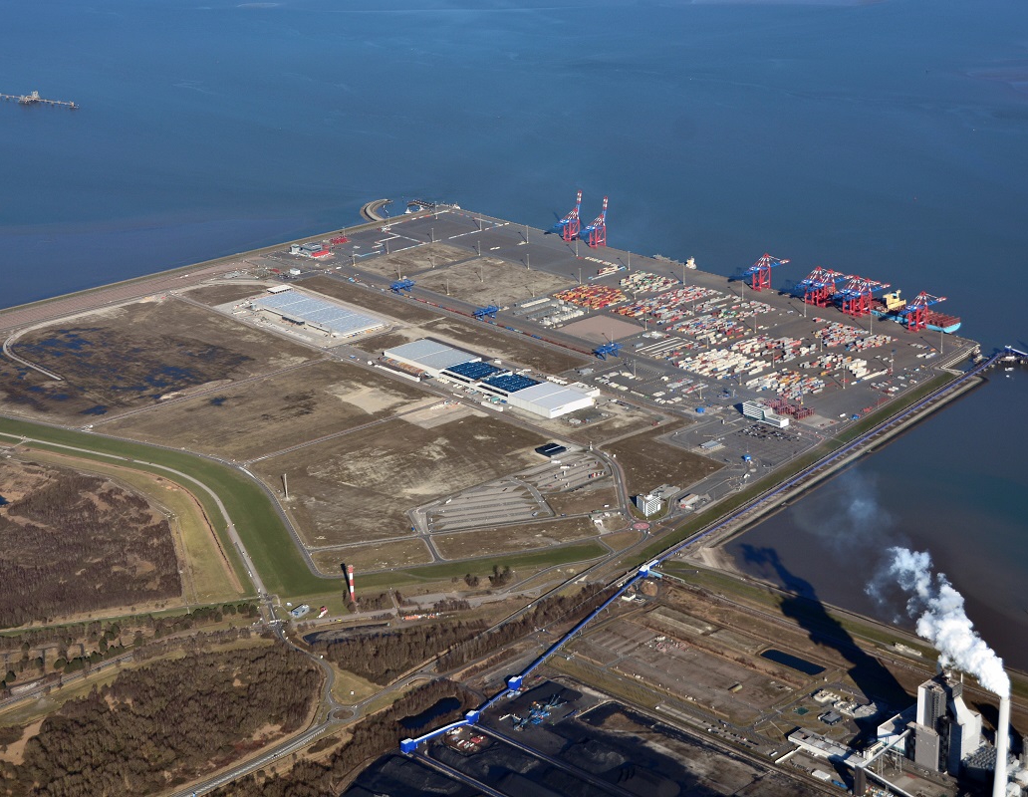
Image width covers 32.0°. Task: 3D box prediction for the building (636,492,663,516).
[{"bbox_3d":[223.900,177.400,3010.000,35.500,26.000,32.500,-20,27,-38],"label":"building"}]

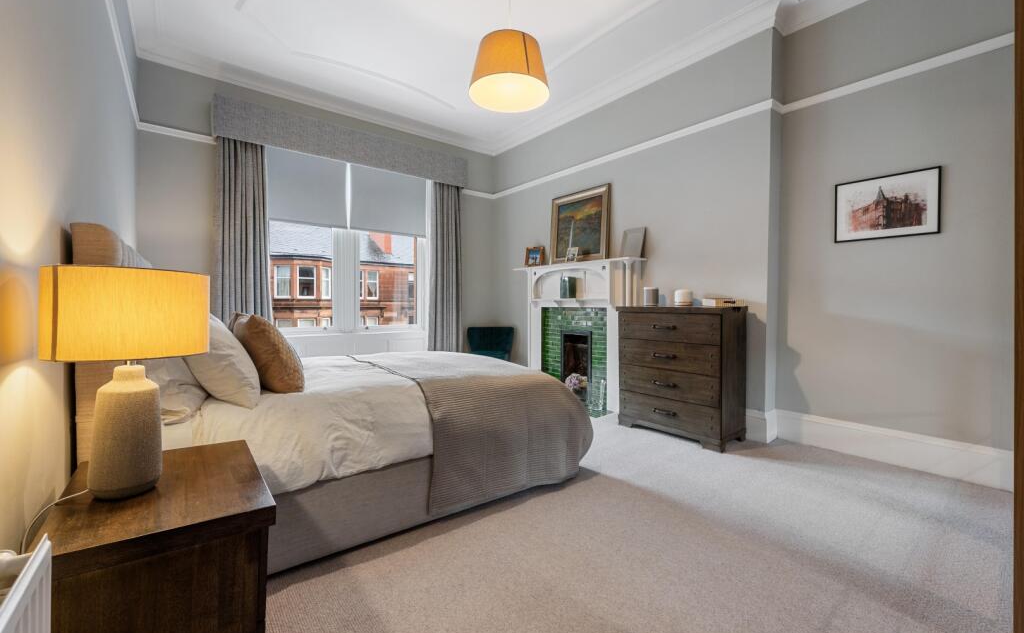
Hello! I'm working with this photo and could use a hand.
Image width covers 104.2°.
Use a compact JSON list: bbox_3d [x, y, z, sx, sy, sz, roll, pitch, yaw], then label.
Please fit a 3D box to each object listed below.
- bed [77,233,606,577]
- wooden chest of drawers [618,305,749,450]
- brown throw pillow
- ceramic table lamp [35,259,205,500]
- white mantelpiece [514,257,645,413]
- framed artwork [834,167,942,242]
[{"bbox_3d":[-0.843,0.338,2.400,2.166,1.235,1.509,0,1,-36],"label":"bed"},{"bbox_3d":[1.394,0.445,3.315,0.456,1.045,0.906,0,1,-41],"label":"wooden chest of drawers"},{"bbox_3d":[-1.159,0.173,1.865,0.176,0.392,0.421,-32,18,-31],"label":"brown throw pillow"},{"bbox_3d":[-0.961,0.156,1.001,0.304,0.539,0.304,0,1,-36],"label":"ceramic table lamp"},{"bbox_3d":[0.636,0.196,4.379,0.255,1.514,1.548,0,1,-42],"label":"white mantelpiece"},{"bbox_3d":[2.456,-0.719,2.628,0.027,0.412,0.512,0,1,-44],"label":"framed artwork"}]

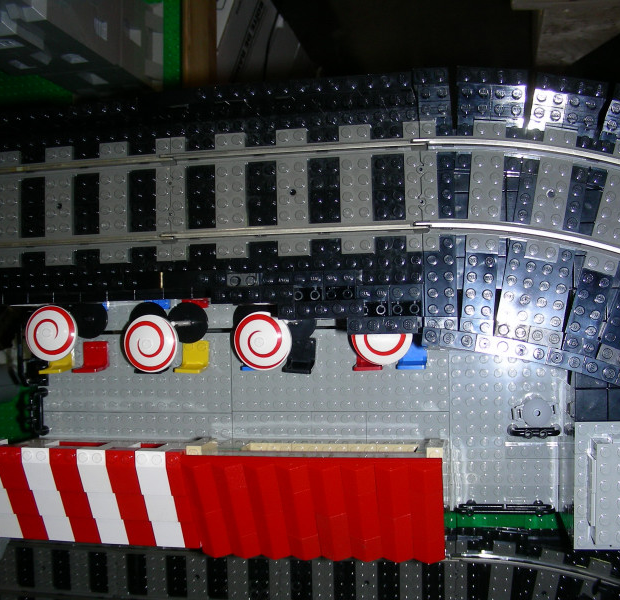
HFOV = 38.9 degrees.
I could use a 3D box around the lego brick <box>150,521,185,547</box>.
[{"bbox_3d":[-0.074,0.119,0.458,0.016,0.011,0.024,-1,88,11],"label":"lego brick"}]

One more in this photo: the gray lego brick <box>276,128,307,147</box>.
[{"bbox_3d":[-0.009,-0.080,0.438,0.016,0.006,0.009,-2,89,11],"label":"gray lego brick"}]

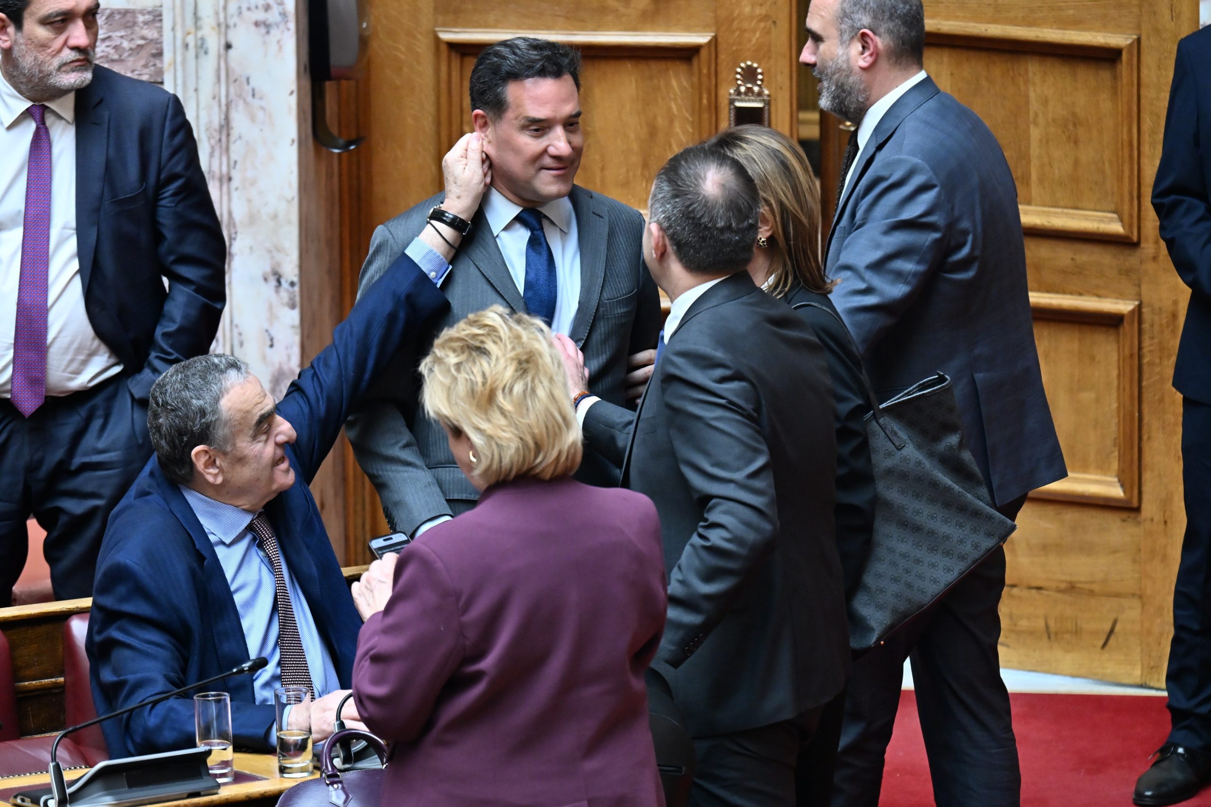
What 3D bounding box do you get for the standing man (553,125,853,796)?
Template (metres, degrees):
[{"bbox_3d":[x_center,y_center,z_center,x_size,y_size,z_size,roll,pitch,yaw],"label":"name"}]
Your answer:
[{"bbox_3d":[0.170,0.450,20.814,0.580,1.770,0.520,6,16,25],"label":"standing man"}]

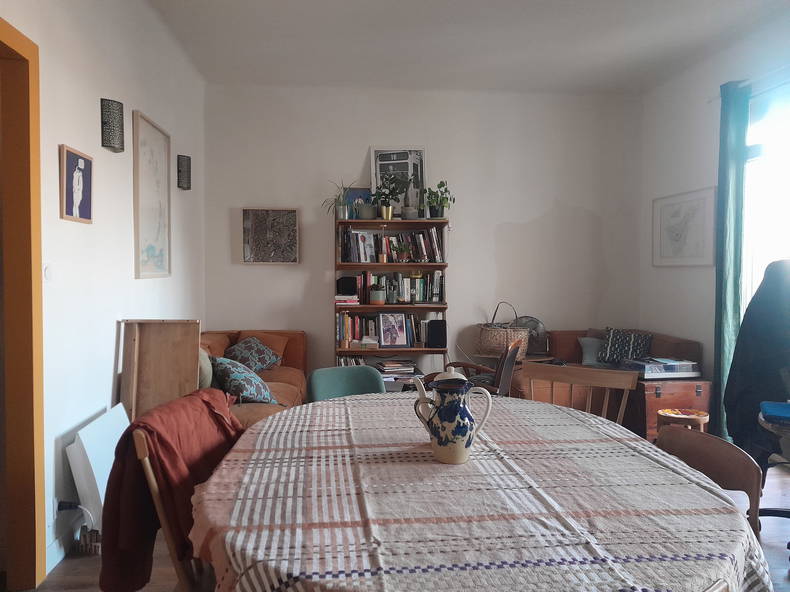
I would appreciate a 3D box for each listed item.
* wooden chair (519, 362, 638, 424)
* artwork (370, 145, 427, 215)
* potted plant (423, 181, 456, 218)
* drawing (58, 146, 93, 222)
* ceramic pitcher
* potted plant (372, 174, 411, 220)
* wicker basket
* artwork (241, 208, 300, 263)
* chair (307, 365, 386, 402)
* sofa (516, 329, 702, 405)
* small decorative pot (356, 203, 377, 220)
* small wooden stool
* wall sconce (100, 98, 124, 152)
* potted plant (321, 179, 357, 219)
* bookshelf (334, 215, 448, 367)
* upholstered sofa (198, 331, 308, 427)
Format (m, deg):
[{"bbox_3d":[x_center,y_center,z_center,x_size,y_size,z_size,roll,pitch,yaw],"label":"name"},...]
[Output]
[{"bbox_3d":[0.664,0.731,2.480,0.490,0.830,0.500,2,3,29],"label":"wooden chair"},{"bbox_3d":[0.031,-0.943,5.190,0.477,0.601,0.030,0,-2,-5],"label":"artwork"},{"bbox_3d":[0.389,-0.863,5.511,0.280,0.325,0.230,0,2,-6],"label":"potted plant"},{"bbox_3d":[-1.356,-0.463,2.620,0.028,0.290,0.275,0,2,-5],"label":"drawing"},{"bbox_3d":[0.138,0.279,1.465,0.190,0.215,0.118,0,2,0],"label":"ceramic pitcher"},{"bbox_3d":[-0.058,-0.874,5.467,0.310,0.385,0.270,0,2,-6],"label":"potted plant"},{"bbox_3d":[0.882,0.273,5.008,0.385,0.430,0.260,0,2,-5],"label":"wicker basket"},{"bbox_3d":[-1.120,-0.534,5.530,0.490,0.500,0.040,0,2,-6],"label":"artwork"},{"bbox_3d":[-0.091,0.732,2.497,0.460,0.820,0.510,-1,3,-27],"label":"chair"},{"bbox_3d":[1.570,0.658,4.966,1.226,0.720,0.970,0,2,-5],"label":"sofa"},{"bbox_3d":[-0.248,-0.748,5.454,0.170,0.155,0.170,0,2,0],"label":"small decorative pot"},{"bbox_3d":[1.760,0.904,3.770,0.290,0.380,0.290,1,3,12],"label":"small wooden stool"},{"bbox_3d":[-1.462,-0.885,3.237,0.074,0.238,0.202,0,2,-5],"label":"wall sconce"},{"bbox_3d":[-0.489,-0.854,5.426,0.300,0.345,0.260,0,2,-6],"label":"potted plant"},{"bbox_3d":[-0.038,0.164,5.165,0.927,1.670,0.270,0,2,-5],"label":"bookshelf"},{"bbox_3d":[-1.072,0.670,4.136,0.862,0.720,2.170,0,2,-5],"label":"upholstered sofa"}]

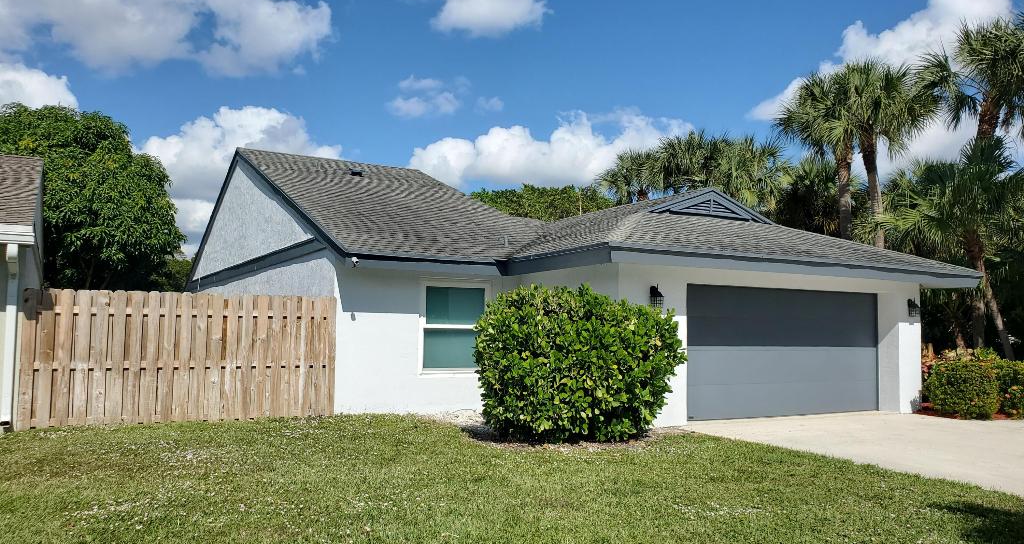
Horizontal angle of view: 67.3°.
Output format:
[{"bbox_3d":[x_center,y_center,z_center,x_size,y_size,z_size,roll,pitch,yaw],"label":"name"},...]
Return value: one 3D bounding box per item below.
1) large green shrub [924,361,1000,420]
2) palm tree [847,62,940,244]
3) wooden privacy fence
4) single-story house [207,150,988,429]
[{"bbox_3d":[8.201,2.063,14.004,1.250,1.050,1.150,3,-4,-30],"label":"large green shrub"},{"bbox_3d":[12.030,-1.802,24.677,3.400,10.170,3.400,1,-4,0],"label":"palm tree"},{"bbox_3d":[-4.569,1.224,11.028,4.150,1.830,0.120,3,-4,-26],"label":"wooden privacy fence"},{"bbox_3d":[-1.106,-0.075,21.086,11.900,5.950,20.600,3,-4,-30],"label":"single-story house"}]

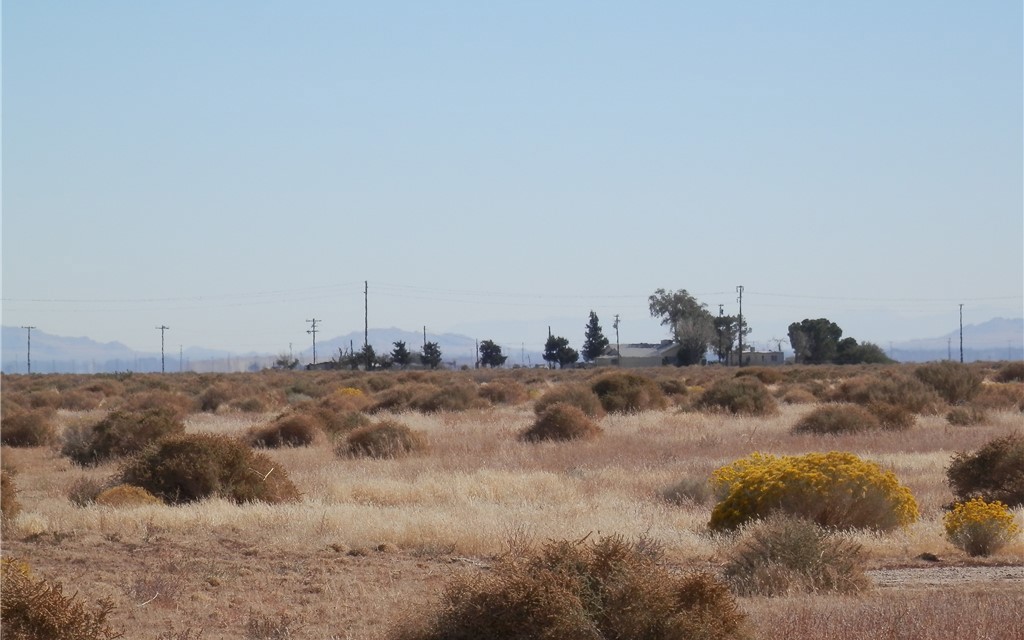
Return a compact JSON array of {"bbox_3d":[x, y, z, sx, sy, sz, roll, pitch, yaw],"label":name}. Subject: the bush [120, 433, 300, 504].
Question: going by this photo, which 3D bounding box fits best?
[{"bbox_3d":[-3.498,1.723,63.500,2.089,0.835,1.800,-1,0,0],"label":"bush"}]

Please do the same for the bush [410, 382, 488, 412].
[{"bbox_3d":[-2.031,2.494,175.000,2.430,0.991,2.200,-1,0,0],"label":"bush"}]

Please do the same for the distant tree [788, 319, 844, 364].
[{"bbox_3d":[47.295,3.572,850.000,8.700,7.610,7.800,-1,0,0],"label":"distant tree"}]

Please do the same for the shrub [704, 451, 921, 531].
[{"bbox_3d":[2.819,1.608,51.000,1.938,0.746,1.600,-1,0,0],"label":"shrub"}]

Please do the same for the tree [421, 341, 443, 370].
[{"bbox_3d":[-11.621,5.269,790.000,3.180,4.620,3.200,-1,0,0],"label":"tree"}]

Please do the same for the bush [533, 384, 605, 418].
[{"bbox_3d":[1.445,2.106,139.961,1.831,0.908,1.647,0,0,0],"label":"bush"}]

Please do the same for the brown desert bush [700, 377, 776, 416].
[{"bbox_3d":[6.788,2.307,164.000,2.397,1.229,2.038,-1,0,0],"label":"brown desert bush"}]

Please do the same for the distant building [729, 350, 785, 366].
[{"bbox_3d":[39.396,6.392,880.000,8.900,2.814,7.000,-1,0,9],"label":"distant building"}]

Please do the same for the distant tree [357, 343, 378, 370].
[{"bbox_3d":[-23.764,6.085,900.000,3.618,4.769,3.437,-1,0,0],"label":"distant tree"}]

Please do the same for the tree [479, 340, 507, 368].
[{"bbox_3d":[-3.029,5.436,850.000,4.349,4.504,4.200,-1,0,0],"label":"tree"}]

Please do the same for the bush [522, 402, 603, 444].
[{"bbox_3d":[0.880,1.859,97.295,1.448,0.779,1.303,0,0,0],"label":"bush"}]

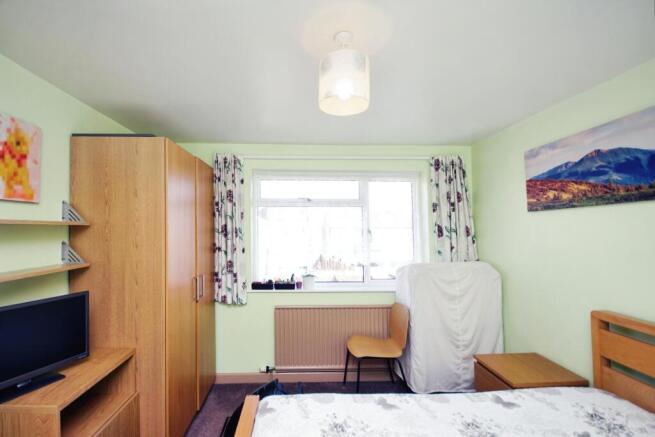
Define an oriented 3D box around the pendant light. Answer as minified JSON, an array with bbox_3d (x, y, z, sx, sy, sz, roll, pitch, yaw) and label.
[{"bbox_3d":[0.070,-0.627,1.165,0.215,0.300,0.215,0,-1,0],"label":"pendant light"}]

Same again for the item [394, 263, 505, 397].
[{"bbox_3d":[1.070,1.010,2.460,0.800,1.160,0.400,0,-1,-2],"label":"item"}]

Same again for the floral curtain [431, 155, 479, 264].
[{"bbox_3d":[1.240,0.110,2.650,0.470,1.420,0.150,0,-1,-2],"label":"floral curtain"}]

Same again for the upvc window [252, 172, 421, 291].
[{"bbox_3d":[0.095,0.120,2.840,1.750,1.200,0.100,0,-1,-2],"label":"upvc window"}]

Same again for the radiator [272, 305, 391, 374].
[{"bbox_3d":[0.070,1.155,2.680,1.180,0.600,0.100,0,-1,-2],"label":"radiator"}]

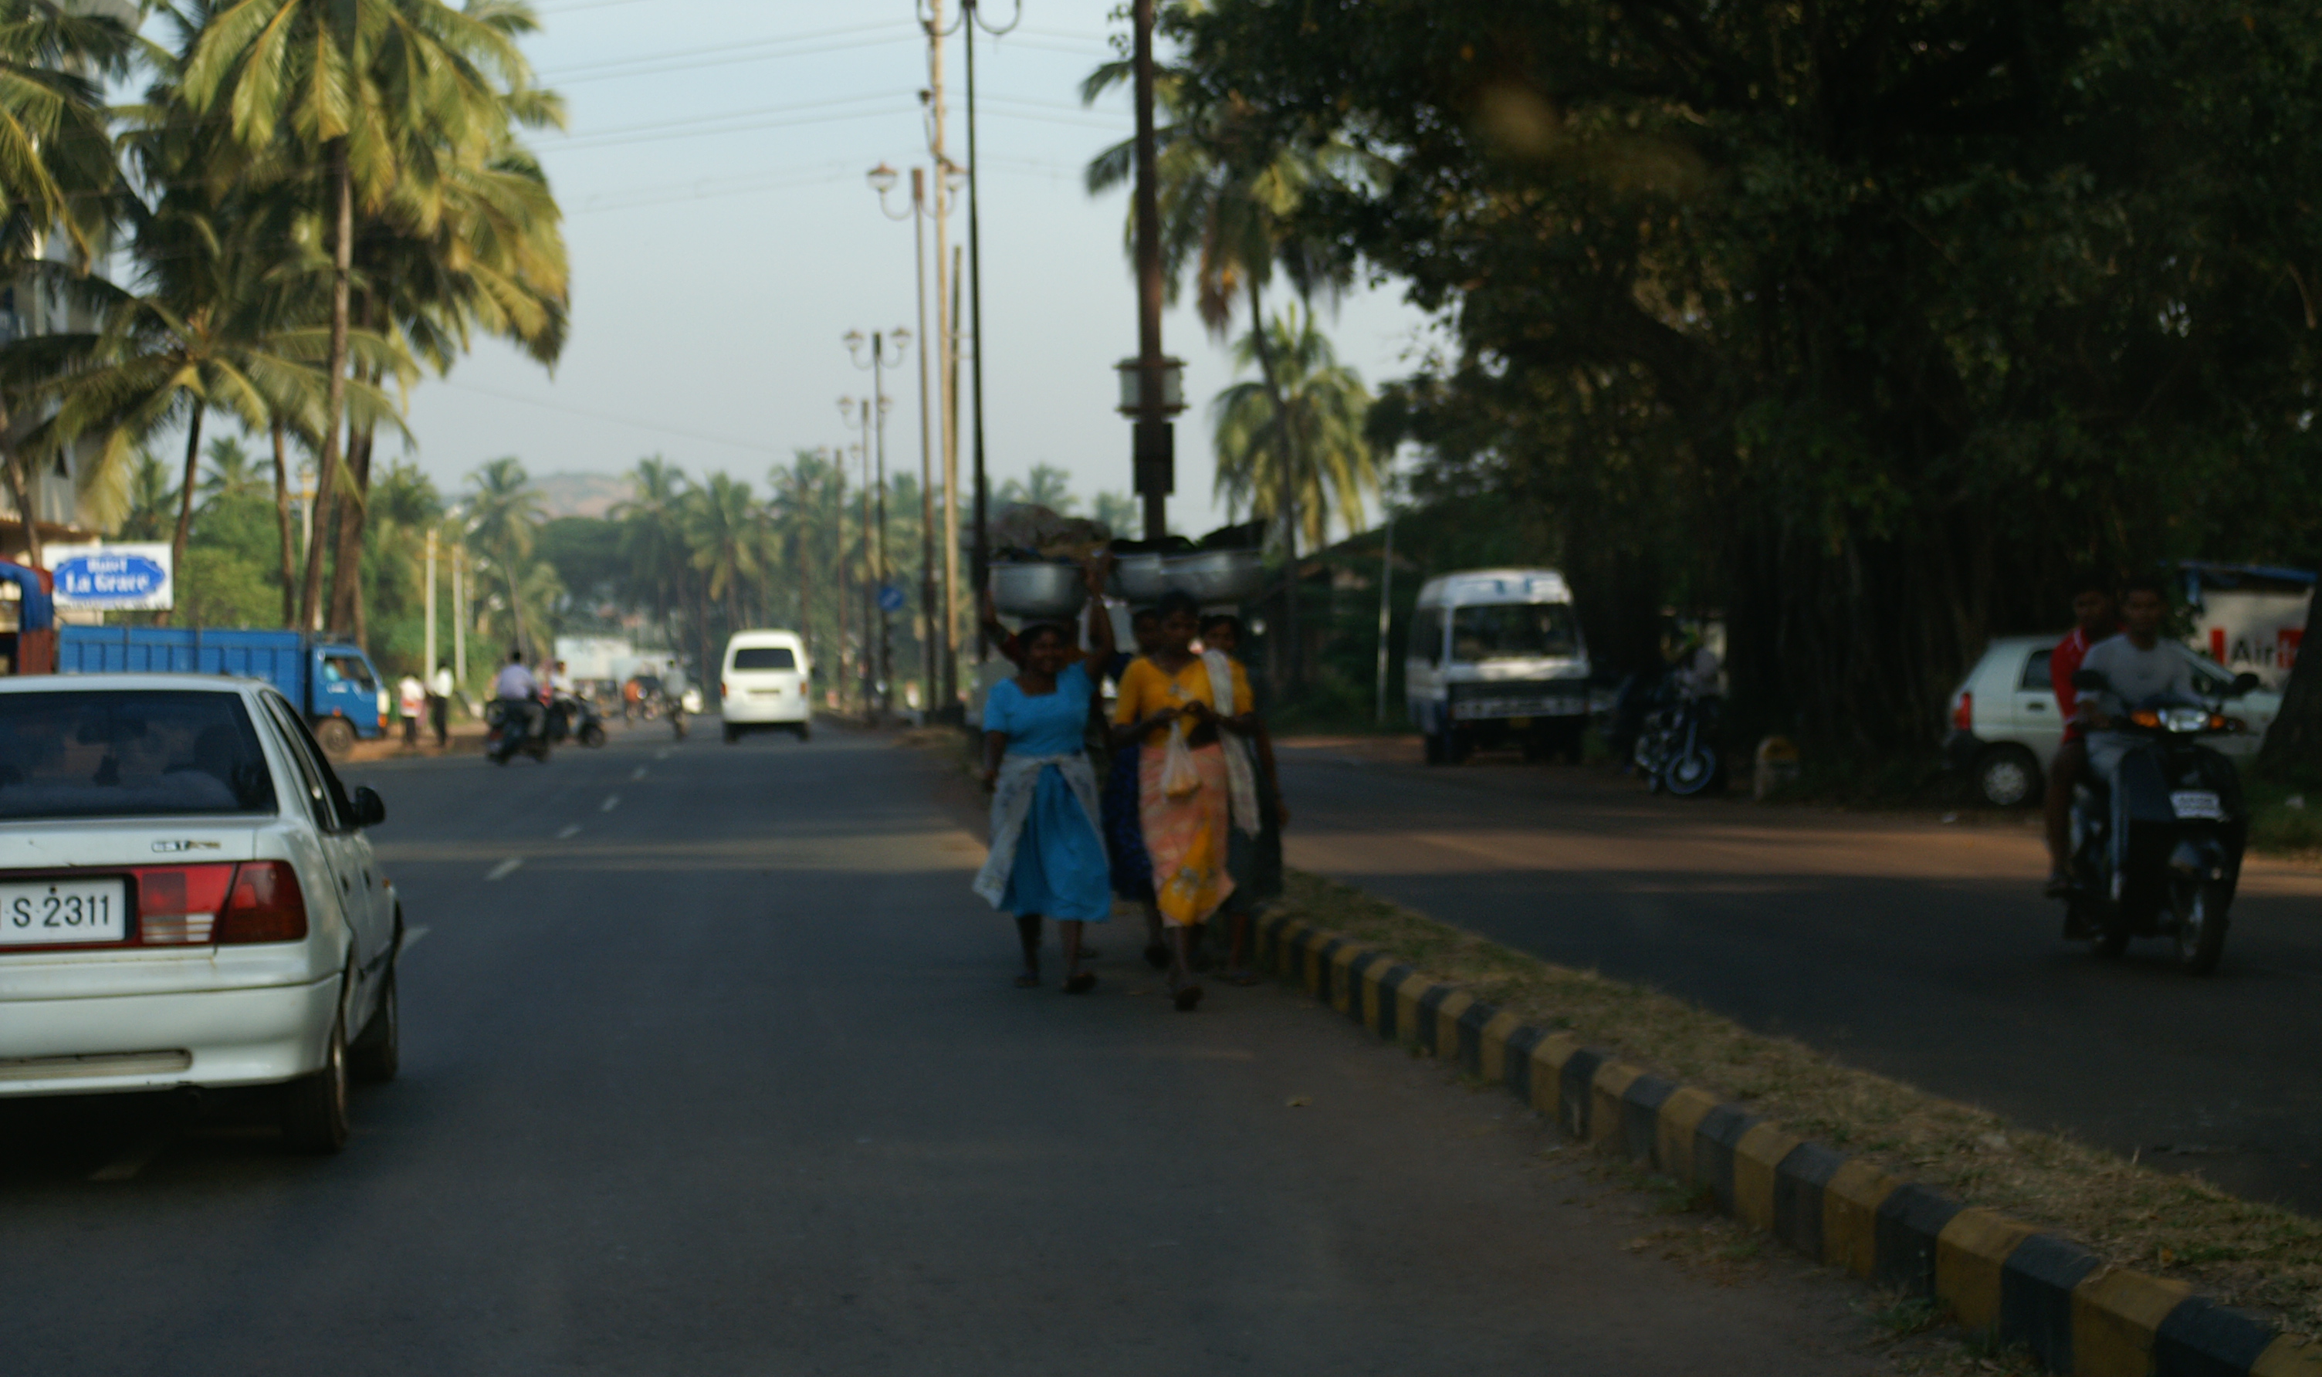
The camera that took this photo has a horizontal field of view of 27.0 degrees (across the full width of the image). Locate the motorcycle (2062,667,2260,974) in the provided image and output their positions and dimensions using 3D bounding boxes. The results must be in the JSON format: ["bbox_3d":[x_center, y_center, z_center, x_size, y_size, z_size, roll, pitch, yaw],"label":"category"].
[{"bbox_3d":[4.084,0.531,19.800,0.740,1.200,1.780,-1,0,-6],"label":"motorcycle"}]

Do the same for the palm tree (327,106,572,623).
[{"bbox_3d":[-14.155,-5.131,93.000,5.700,12.300,5.700,-1,0,-5],"label":"palm tree"}]

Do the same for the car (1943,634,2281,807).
[{"bbox_3d":[8.528,0.280,41.500,3.500,1.460,1.490,-1,0,3],"label":"car"}]

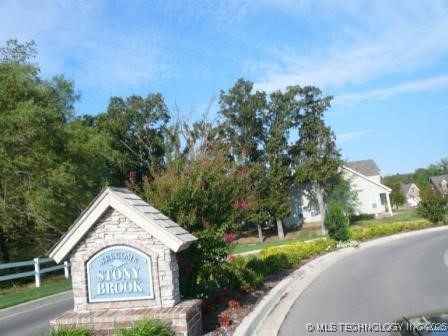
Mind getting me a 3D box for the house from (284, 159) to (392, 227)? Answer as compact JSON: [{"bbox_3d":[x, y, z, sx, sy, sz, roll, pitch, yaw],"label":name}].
[{"bbox_3d":[12.902,3.225,46.727,10.800,7.200,11.500,-6,-8,-5],"label":"house"}]

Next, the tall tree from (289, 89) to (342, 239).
[{"bbox_3d":[5.401,-0.492,21.653,3.100,8.900,3.100,-6,-8,0],"label":"tall tree"}]

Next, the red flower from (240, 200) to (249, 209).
[{"bbox_3d":[0.393,0.700,6.954,0.160,0.160,0.160,-6,-8,0],"label":"red flower"}]

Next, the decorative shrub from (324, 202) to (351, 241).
[{"bbox_3d":[5.139,2.460,16.655,1.100,1.700,1.100,-6,-8,0],"label":"decorative shrub"}]

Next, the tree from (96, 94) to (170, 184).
[{"bbox_3d":[-6.115,0.631,25.555,5.200,10.400,5.200,-6,-8,0],"label":"tree"}]

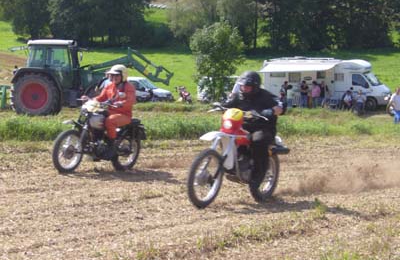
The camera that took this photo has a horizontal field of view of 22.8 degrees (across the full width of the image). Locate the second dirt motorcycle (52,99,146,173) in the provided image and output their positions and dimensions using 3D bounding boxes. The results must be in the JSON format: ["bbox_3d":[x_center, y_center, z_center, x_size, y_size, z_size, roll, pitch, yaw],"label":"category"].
[{"bbox_3d":[-1.620,0.090,16.050,0.820,1.170,2.100,6,3,38],"label":"second dirt motorcycle"}]

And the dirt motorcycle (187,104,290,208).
[{"bbox_3d":[0.470,0.300,12.170,0.850,1.210,2.130,5,3,32],"label":"dirt motorcycle"}]

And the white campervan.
[{"bbox_3d":[7.300,-2.650,57.000,6.900,3.000,2.300,2,3,25],"label":"white campervan"}]

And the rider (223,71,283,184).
[{"bbox_3d":[0.640,-0.020,12.250,0.780,1.380,0.780,5,5,32],"label":"rider"}]

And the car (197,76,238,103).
[{"bbox_3d":[1.900,-2.420,60.000,4.150,1.550,1.750,1,3,12],"label":"car"}]

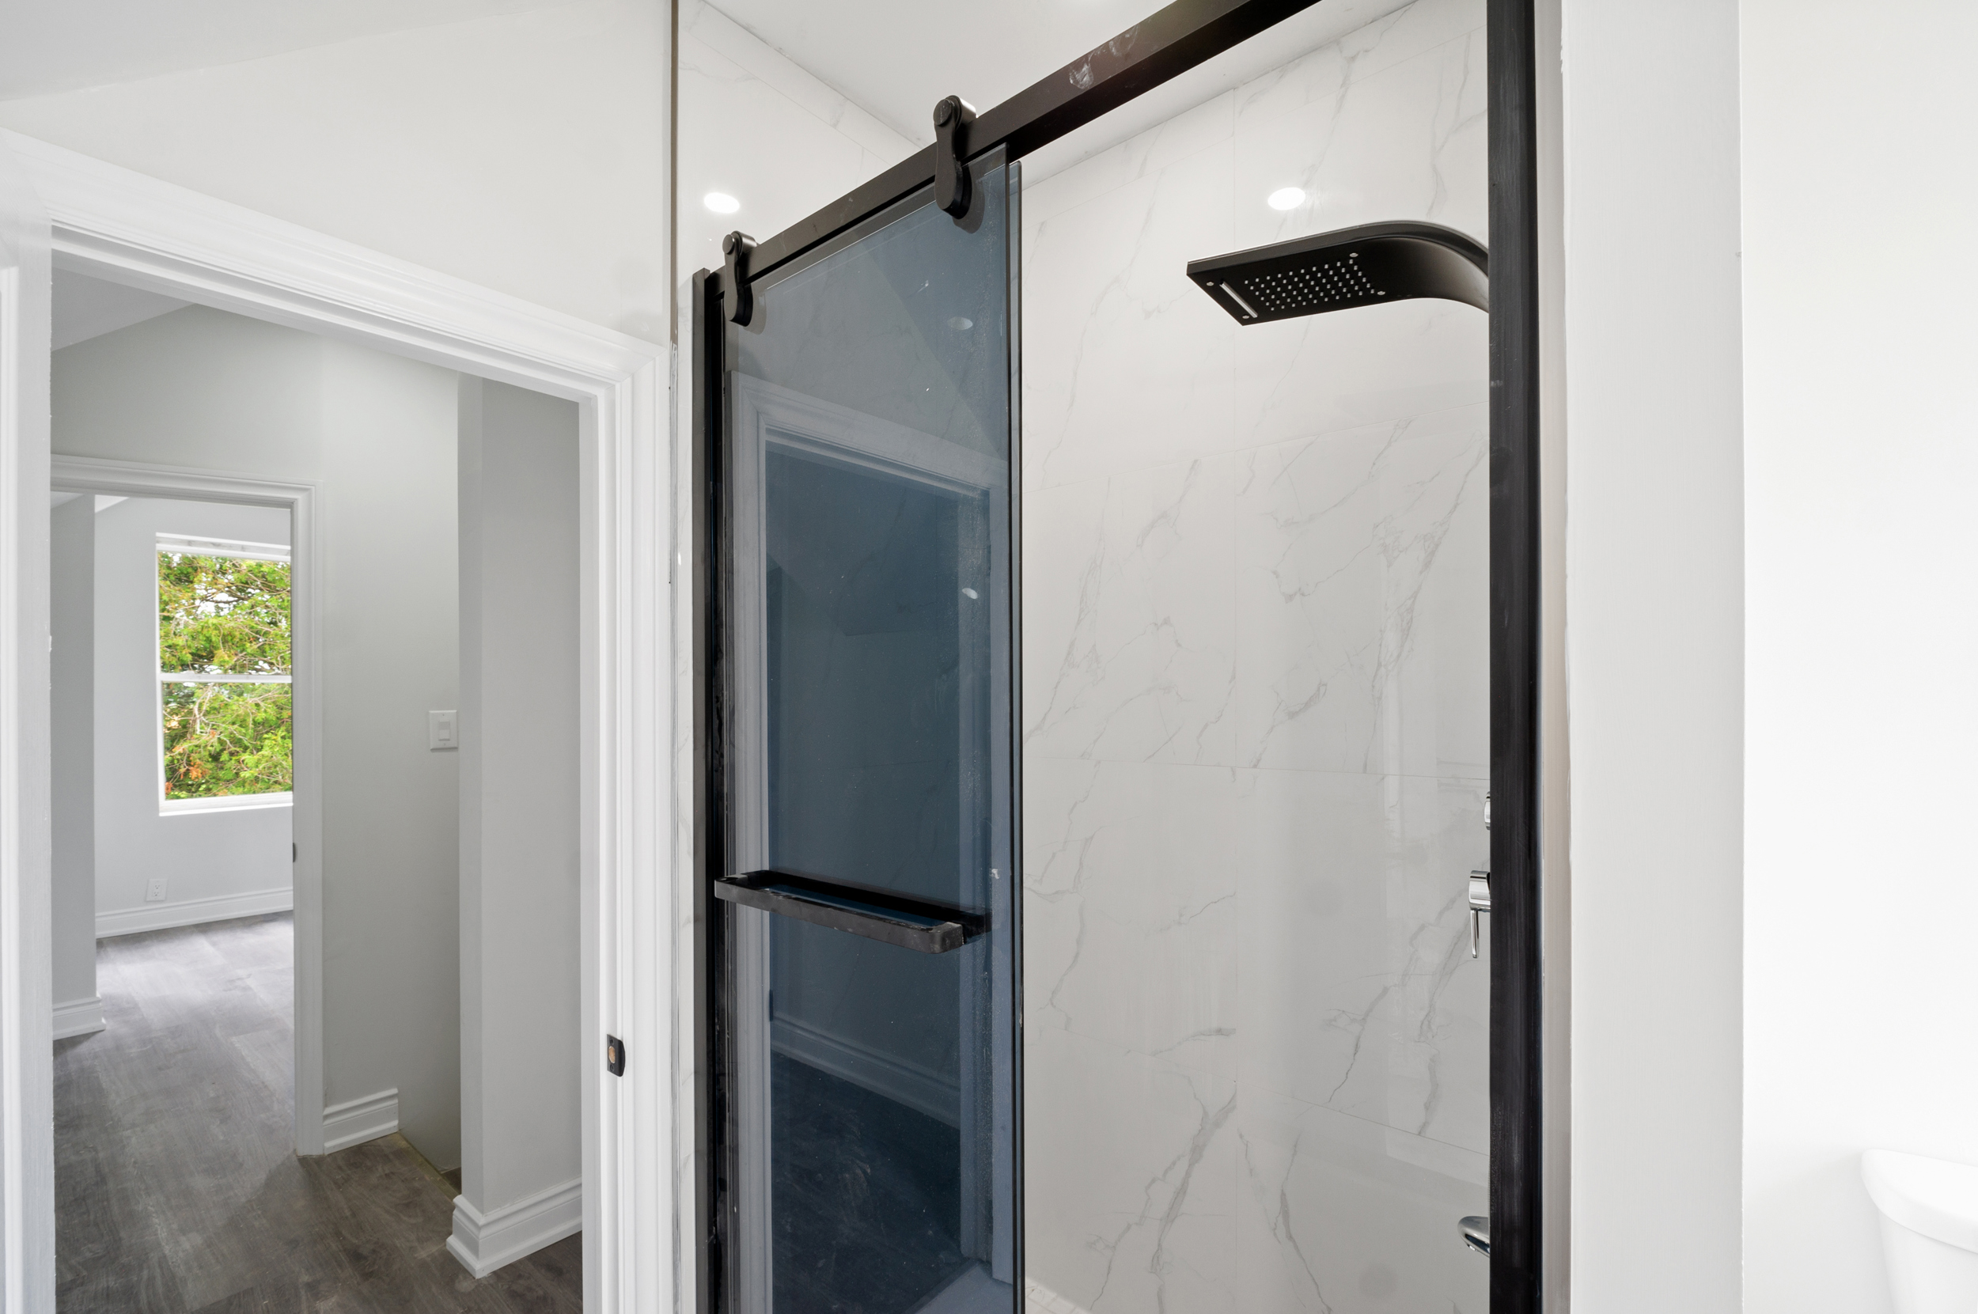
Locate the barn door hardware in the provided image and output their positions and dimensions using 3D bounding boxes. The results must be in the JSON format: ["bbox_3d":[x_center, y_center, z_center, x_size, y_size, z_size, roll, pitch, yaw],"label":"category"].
[{"bbox_3d":[-0.037,-0.619,1.034,0.037,0.137,0.050,-1,-2,40],"label":"barn door hardware"}]

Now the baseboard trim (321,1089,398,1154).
[{"bbox_3d":[-1.978,1.460,2.594,0.022,0.136,0.185,-2,-2,42],"label":"baseboard trim"}]

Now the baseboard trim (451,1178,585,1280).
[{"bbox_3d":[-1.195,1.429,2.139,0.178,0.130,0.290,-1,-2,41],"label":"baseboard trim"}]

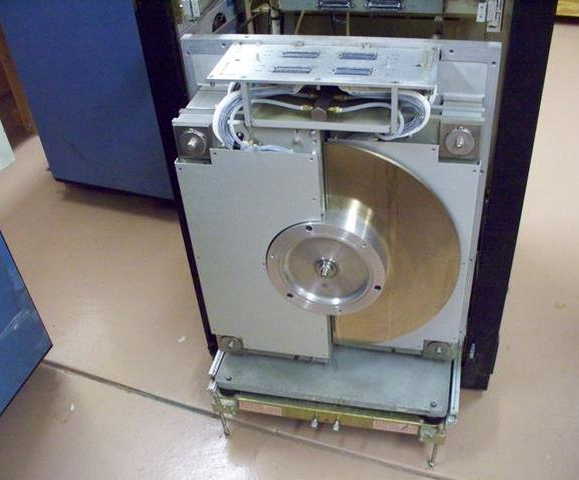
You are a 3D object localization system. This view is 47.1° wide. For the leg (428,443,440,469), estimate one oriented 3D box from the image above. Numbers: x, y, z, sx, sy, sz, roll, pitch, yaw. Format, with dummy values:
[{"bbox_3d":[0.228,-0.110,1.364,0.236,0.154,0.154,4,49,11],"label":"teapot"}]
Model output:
[{"bbox_3d":[0.329,0.490,1.512,0.018,0.095,0.018,4,39,13],"label":"leg"}]

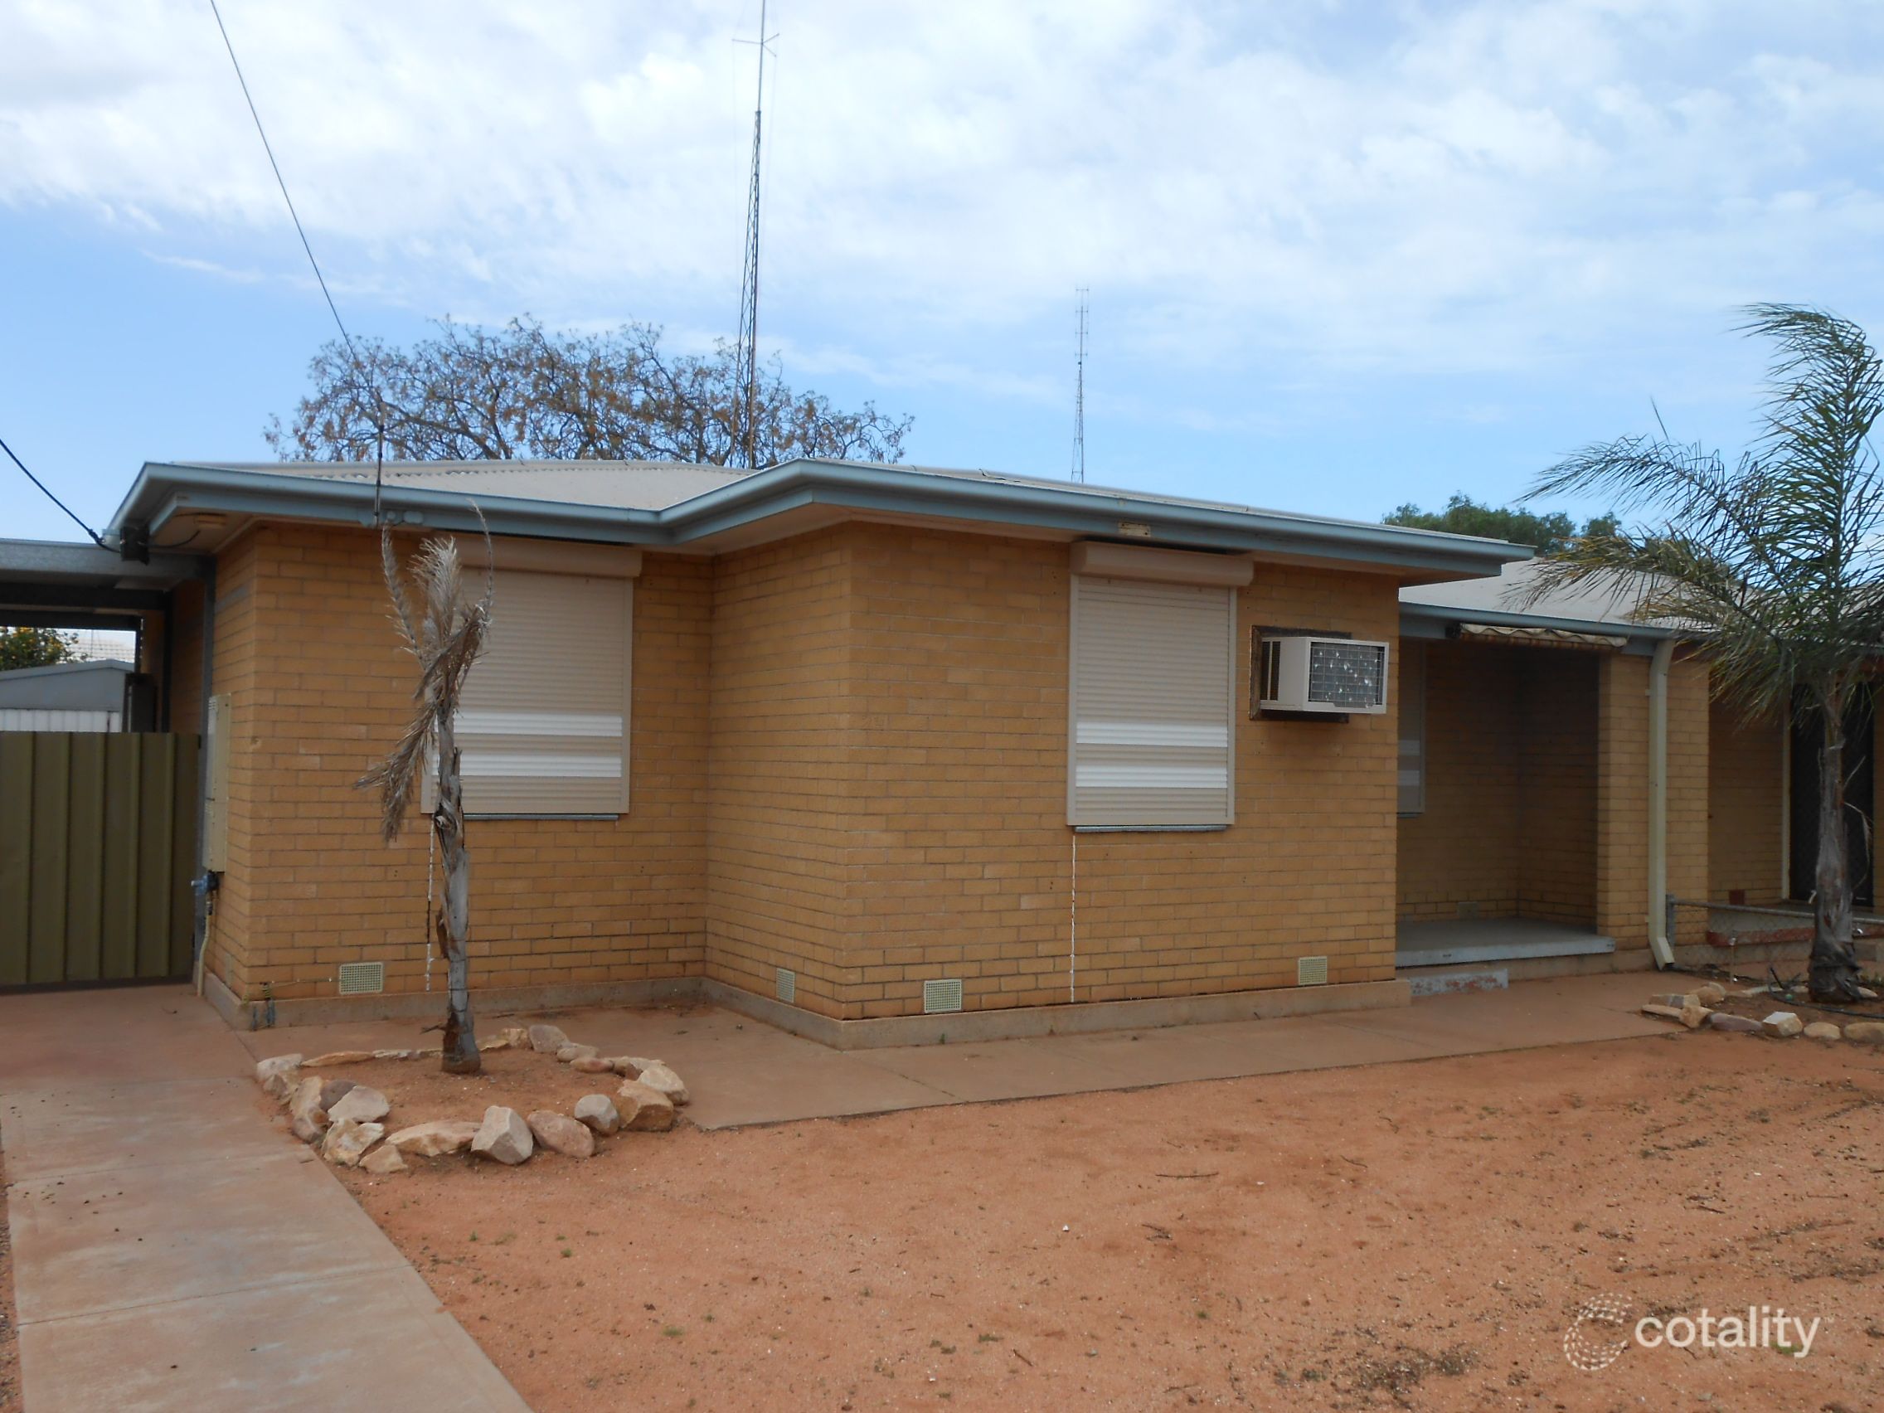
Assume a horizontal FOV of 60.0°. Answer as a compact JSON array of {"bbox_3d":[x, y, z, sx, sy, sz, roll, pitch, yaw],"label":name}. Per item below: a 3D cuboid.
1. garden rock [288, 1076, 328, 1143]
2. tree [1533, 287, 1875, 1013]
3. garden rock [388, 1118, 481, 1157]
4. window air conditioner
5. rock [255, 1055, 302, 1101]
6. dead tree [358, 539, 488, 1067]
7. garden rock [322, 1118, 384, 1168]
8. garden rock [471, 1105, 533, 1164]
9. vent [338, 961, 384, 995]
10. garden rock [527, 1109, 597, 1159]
[{"bbox_3d":[-2.460,1.563,6.341,0.150,0.180,0.320,2,-2,-21],"label":"garden rock"},{"bbox_3d":[5.862,-0.404,11.415,3.372,4.782,3.000,0,-2,29],"label":"tree"},{"bbox_3d":[-1.880,1.599,6.051,0.330,0.105,0.190,2,-2,-17],"label":"garden rock"},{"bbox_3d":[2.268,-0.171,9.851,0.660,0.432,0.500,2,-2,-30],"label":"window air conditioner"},{"bbox_3d":[-2.864,1.602,7.047,0.190,0.140,0.260,2,-2,-22],"label":"rock"},{"bbox_3d":[-2.430,0.406,7.670,0.620,2.578,0.580,2,-2,-17],"label":"dead tree"},{"bbox_3d":[-2.129,1.575,5.899,0.210,0.135,0.200,2,-2,-20],"label":"garden rock"},{"bbox_3d":[-1.649,1.604,6.130,0.223,0.203,0.201,2,-2,-15],"label":"garden rock"},{"bbox_3d":[-3.181,1.494,8.959,0.230,0.165,0.030,2,-2,-30],"label":"vent"},{"bbox_3d":[-1.452,1.625,6.210,0.250,0.173,0.188,1,-2,-13],"label":"garden rock"}]

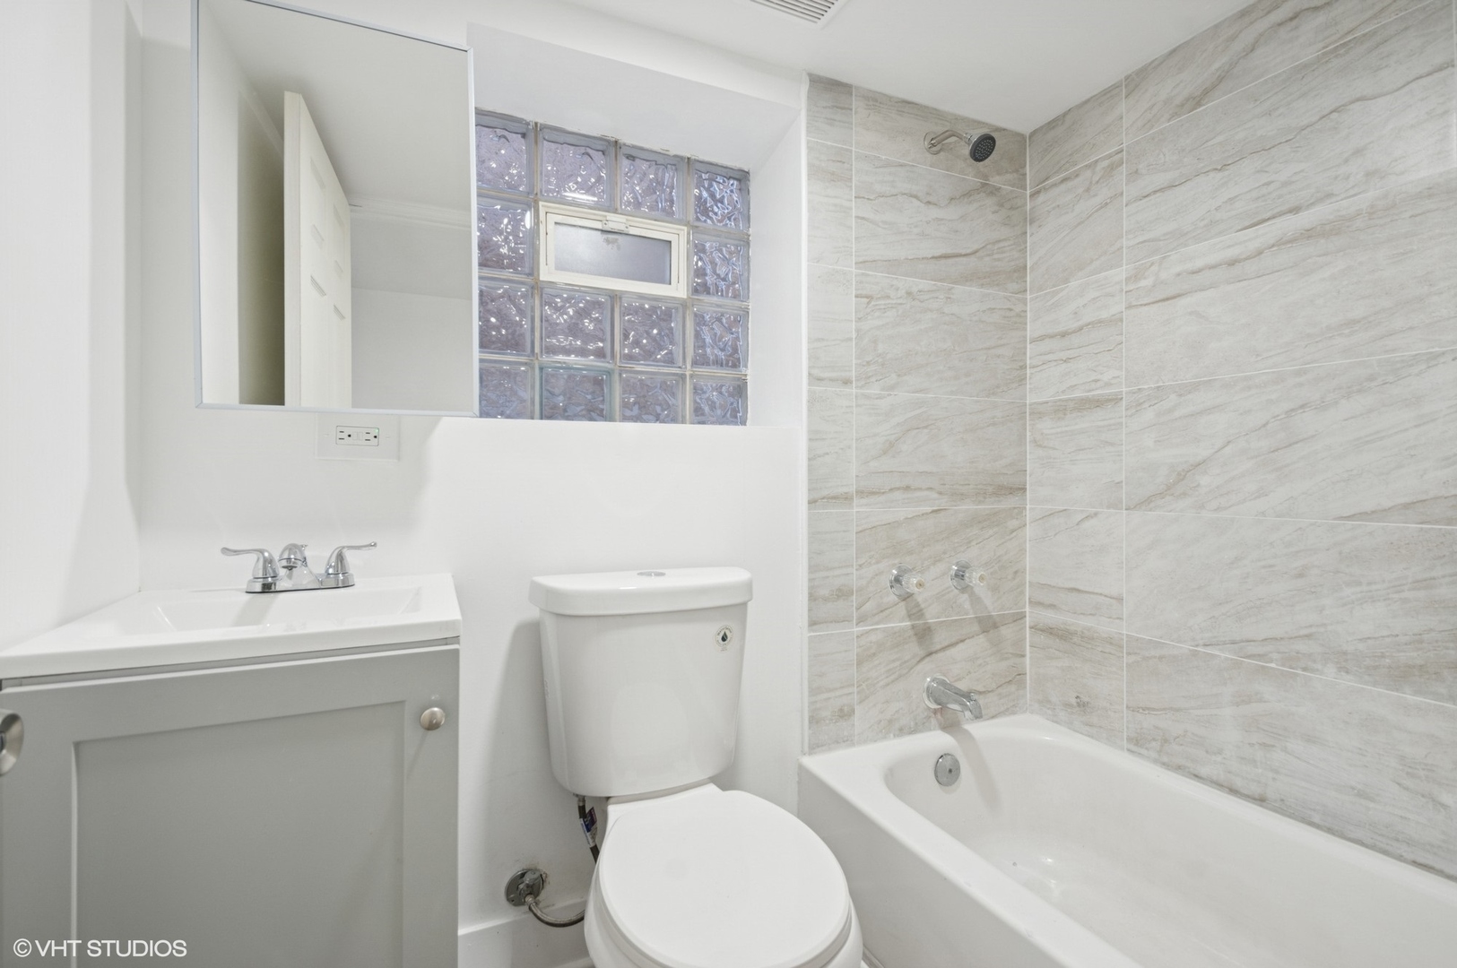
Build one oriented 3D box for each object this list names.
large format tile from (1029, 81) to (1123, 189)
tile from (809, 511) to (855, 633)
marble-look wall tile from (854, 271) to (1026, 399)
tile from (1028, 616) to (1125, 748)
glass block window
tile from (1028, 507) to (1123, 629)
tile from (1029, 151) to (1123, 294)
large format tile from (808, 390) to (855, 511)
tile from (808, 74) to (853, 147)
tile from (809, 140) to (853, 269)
[{"bbox_3d":[0.940,-0.934,1.645,0.010,0.165,0.269,0,1,-26],"label":"large format tile"},{"bbox_3d":[0.256,0.221,1.510,0.131,0.301,0.010,0,0,-22],"label":"tile"},{"bbox_3d":[0.597,-0.391,1.663,0.598,0.303,0.010,0,1,-22],"label":"marble-look wall tile"},{"bbox_3d":[0.931,0.517,1.633,0.010,0.290,0.264,0,0,-28],"label":"tile"},{"bbox_3d":[-0.301,-0.513,1.653,0.754,0.776,0.090,0,0,-22],"label":"glass block window"},{"bbox_3d":[0.943,0.220,1.659,0.010,0.303,0.269,0,1,-26],"label":"tile"},{"bbox_3d":[0.940,-0.698,1.648,0.010,0.303,0.269,0,1,-26],"label":"tile"},{"bbox_3d":[0.255,-0.082,1.510,0.131,0.301,0.010,0,0,-22],"label":"large format tile"},{"bbox_3d":[0.255,-0.928,1.516,0.134,0.158,0.010,0,1,-22],"label":"tile"},{"bbox_3d":[0.256,-0.694,1.518,0.134,0.303,0.010,0,1,-22],"label":"tile"}]

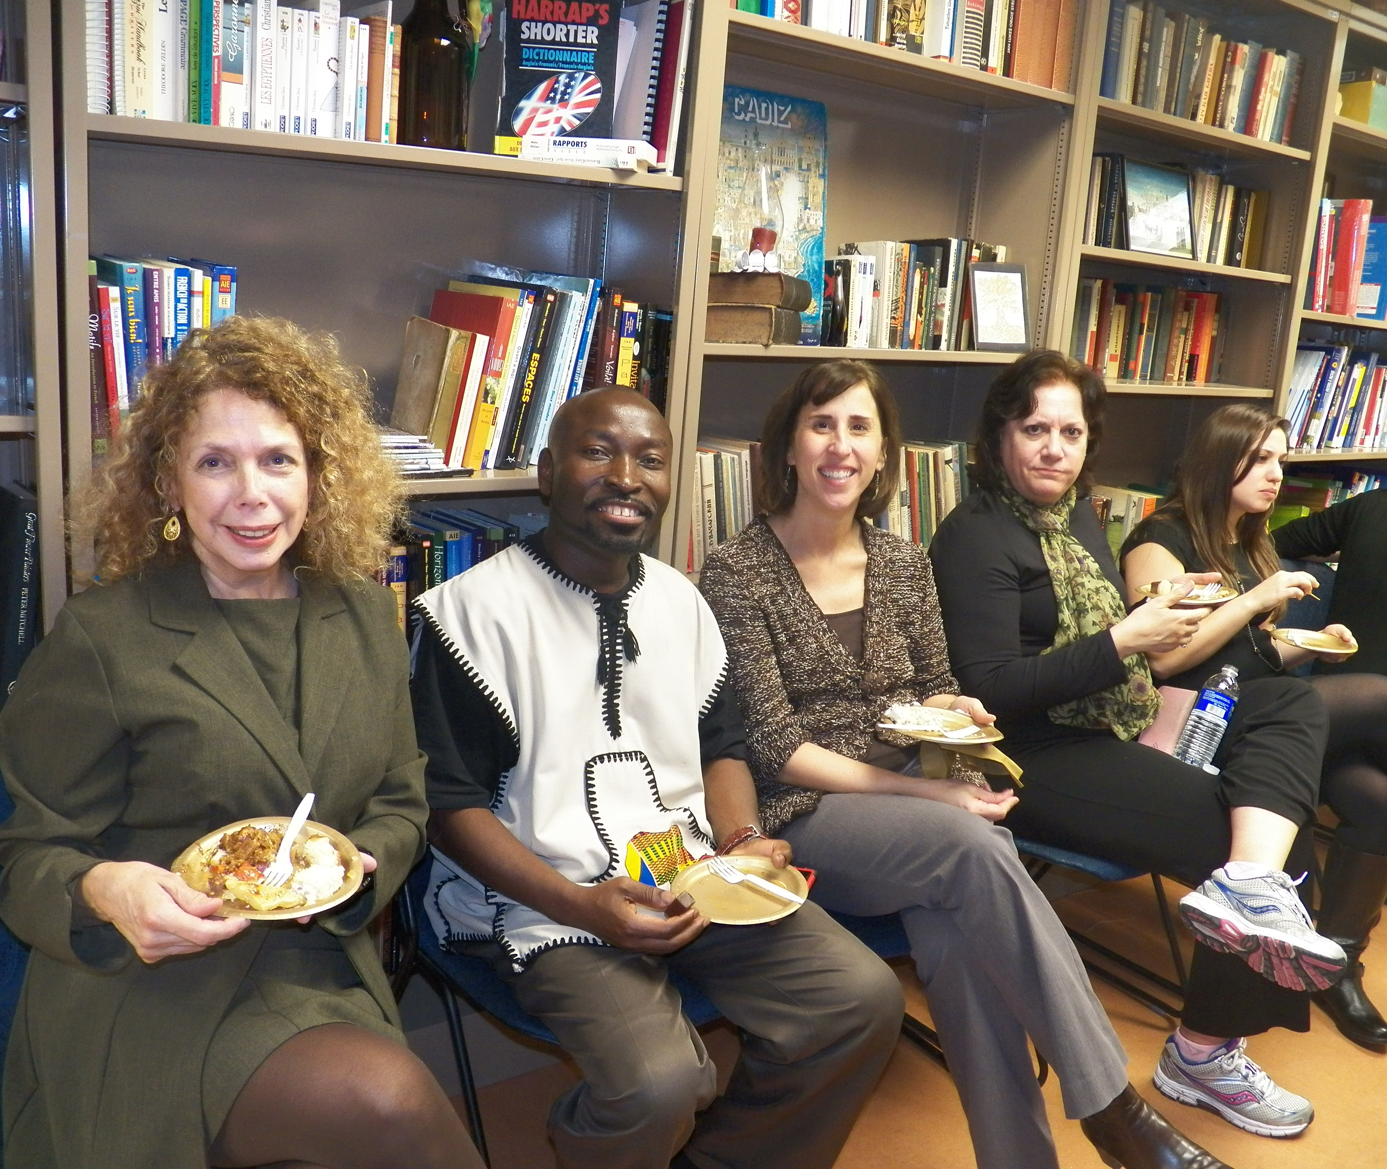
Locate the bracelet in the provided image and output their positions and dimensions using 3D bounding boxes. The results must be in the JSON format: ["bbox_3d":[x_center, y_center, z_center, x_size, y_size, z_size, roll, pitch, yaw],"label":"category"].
[{"bbox_3d":[0.063,0.330,1.600,0.068,0.060,0.020,-18,50,-21],"label":"bracelet"}]

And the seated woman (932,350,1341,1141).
[{"bbox_3d":[0.783,0.298,2.162,0.750,1.340,0.700,16,17,39],"label":"seated woman"}]

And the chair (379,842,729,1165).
[{"bbox_3d":[-0.148,0.557,1.899,0.490,0.820,0.530,-5,16,-34],"label":"chair"}]

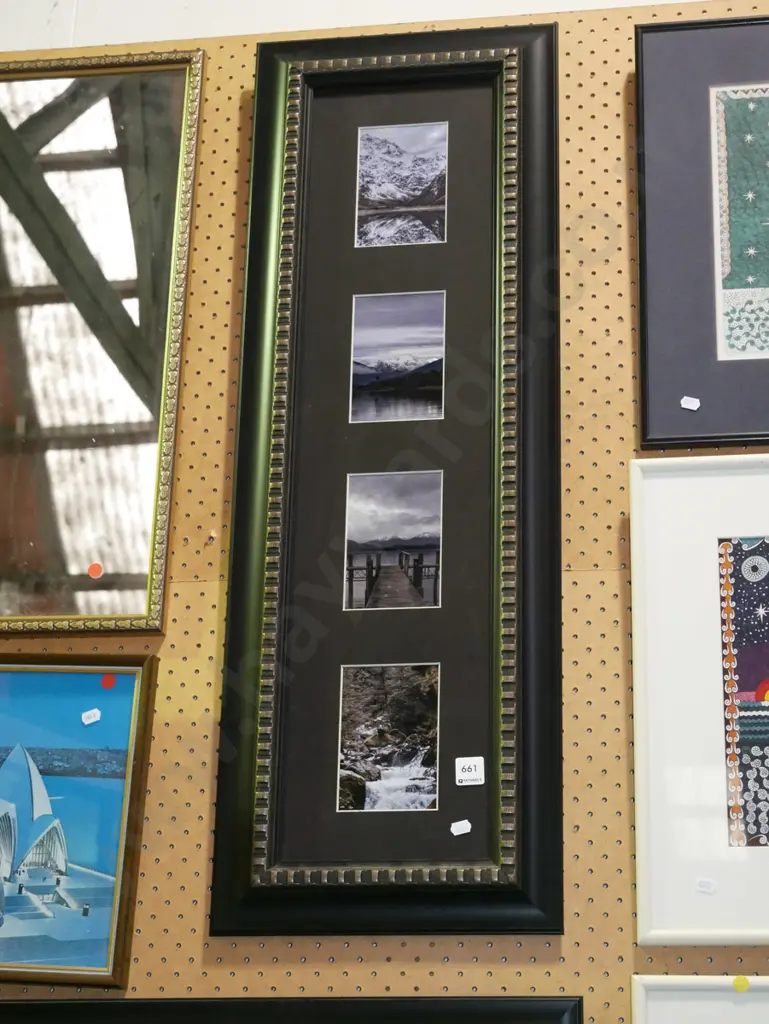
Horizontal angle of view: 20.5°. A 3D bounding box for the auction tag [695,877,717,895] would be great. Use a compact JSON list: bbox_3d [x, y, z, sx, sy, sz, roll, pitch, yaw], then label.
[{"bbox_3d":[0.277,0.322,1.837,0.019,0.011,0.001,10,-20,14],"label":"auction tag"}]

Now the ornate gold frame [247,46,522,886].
[{"bbox_3d":[0.010,-0.066,2.014,0.236,0.848,0.020,-2,-22,9],"label":"ornate gold frame"}]

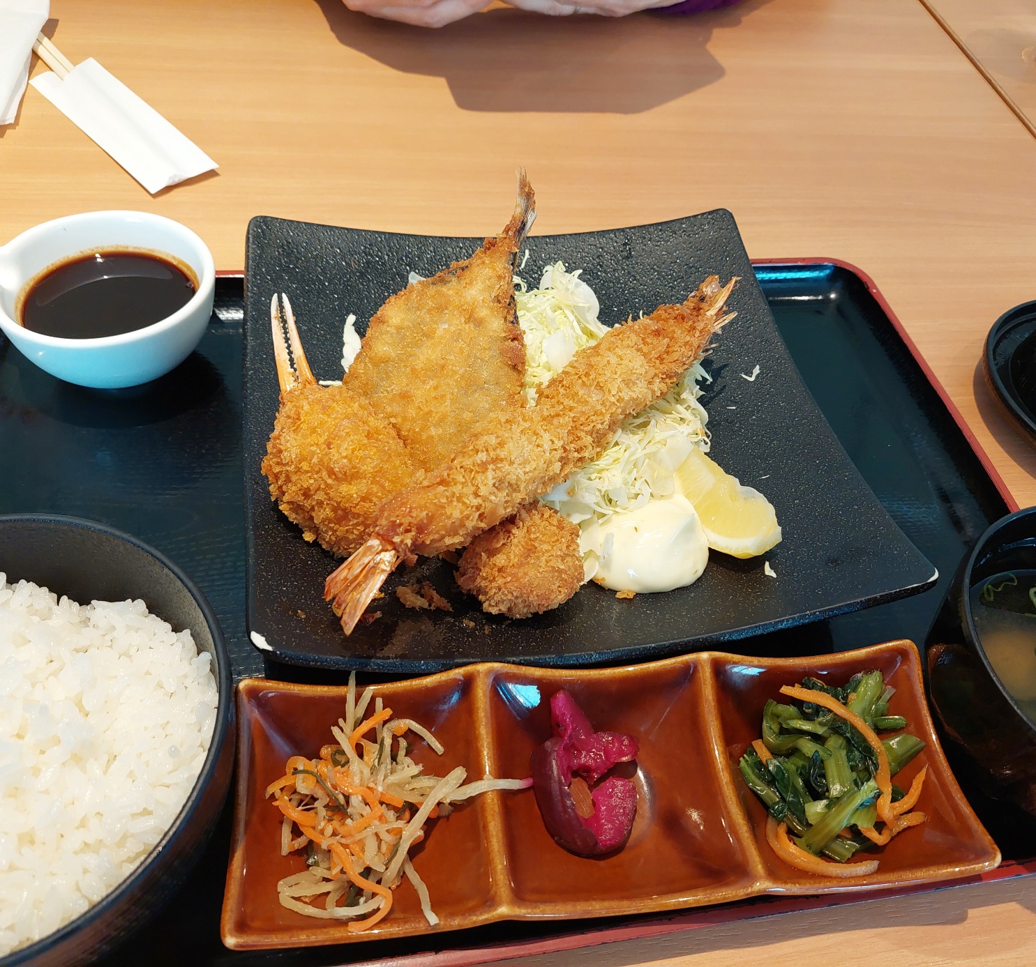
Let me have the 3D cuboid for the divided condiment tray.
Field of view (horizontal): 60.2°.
[{"bbox_3d":[0.027,0.091,0.268,0.216,0.029,0.073,-1,52,-8],"label":"divided condiment tray"}]

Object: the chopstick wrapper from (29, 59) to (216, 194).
[{"bbox_3d":[-0.214,-0.192,0.484,0.133,0.007,0.040,39,57,22],"label":"chopstick wrapper"}]

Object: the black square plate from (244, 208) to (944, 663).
[{"bbox_3d":[0.010,-0.031,0.356,0.229,0.037,0.217,-5,52,-11],"label":"black square plate"}]

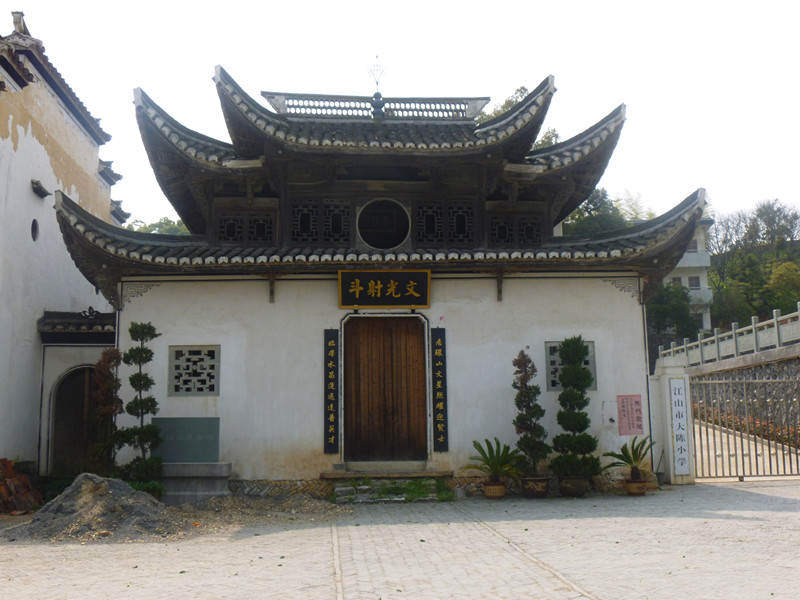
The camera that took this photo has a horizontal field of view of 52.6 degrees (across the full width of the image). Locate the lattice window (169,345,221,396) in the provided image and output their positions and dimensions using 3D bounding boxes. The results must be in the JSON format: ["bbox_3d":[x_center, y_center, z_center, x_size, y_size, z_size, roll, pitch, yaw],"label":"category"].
[{"bbox_3d":[-3.952,1.351,15.530,0.990,0.985,0.100,0,-8,-4],"label":"lattice window"}]

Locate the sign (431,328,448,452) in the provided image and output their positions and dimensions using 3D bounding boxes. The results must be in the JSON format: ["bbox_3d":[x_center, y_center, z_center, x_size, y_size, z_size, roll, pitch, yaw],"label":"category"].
[{"bbox_3d":[0.686,1.539,13.826,0.262,2.101,0.060,0,-7,-3],"label":"sign"}]

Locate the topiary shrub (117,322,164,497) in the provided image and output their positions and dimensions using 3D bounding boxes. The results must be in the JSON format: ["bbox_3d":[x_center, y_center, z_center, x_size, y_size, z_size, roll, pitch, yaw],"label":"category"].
[{"bbox_3d":[-4.160,1.749,12.997,0.744,2.788,0.750,0,-7,-3],"label":"topiary shrub"}]

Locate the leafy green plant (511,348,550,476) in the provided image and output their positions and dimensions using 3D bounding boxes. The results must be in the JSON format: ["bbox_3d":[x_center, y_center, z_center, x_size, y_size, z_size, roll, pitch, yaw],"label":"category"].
[{"bbox_3d":[2.457,2.103,15.116,0.720,2.340,0.720,0,-8,-4],"label":"leafy green plant"}]

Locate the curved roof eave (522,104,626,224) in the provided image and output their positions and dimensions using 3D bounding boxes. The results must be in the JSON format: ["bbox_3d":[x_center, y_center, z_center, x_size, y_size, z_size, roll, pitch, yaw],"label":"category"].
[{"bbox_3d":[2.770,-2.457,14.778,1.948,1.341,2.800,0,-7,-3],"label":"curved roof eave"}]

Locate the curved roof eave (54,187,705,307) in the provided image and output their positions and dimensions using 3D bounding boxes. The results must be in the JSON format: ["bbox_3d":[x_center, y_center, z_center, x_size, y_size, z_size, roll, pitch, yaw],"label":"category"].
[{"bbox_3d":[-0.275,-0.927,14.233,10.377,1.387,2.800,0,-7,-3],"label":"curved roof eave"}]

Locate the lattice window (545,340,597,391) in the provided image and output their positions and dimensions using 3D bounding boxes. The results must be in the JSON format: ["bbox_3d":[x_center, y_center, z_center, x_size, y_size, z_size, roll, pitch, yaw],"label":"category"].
[{"bbox_3d":[2.968,1.158,14.077,0.868,0.854,0.140,0,-7,-3],"label":"lattice window"}]

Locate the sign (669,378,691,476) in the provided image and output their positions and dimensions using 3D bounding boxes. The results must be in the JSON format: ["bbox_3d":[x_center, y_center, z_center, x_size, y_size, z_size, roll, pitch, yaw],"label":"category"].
[{"bbox_3d":[5.107,2.314,14.766,0.278,1.751,0.050,0,-7,-3],"label":"sign"}]

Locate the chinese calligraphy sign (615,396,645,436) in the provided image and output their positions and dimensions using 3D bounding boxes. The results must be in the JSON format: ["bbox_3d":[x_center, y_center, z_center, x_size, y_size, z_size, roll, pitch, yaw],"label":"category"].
[{"bbox_3d":[4.552,2.270,15.992,0.536,0.786,0.015,0,-8,-4],"label":"chinese calligraphy sign"}]

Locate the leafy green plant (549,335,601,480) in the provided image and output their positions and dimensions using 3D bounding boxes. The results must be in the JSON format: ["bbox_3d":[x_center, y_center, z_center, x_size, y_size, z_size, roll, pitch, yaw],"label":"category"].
[{"bbox_3d":[2.918,1.791,13.489,0.860,2.420,0.800,0,-7,-3],"label":"leafy green plant"}]

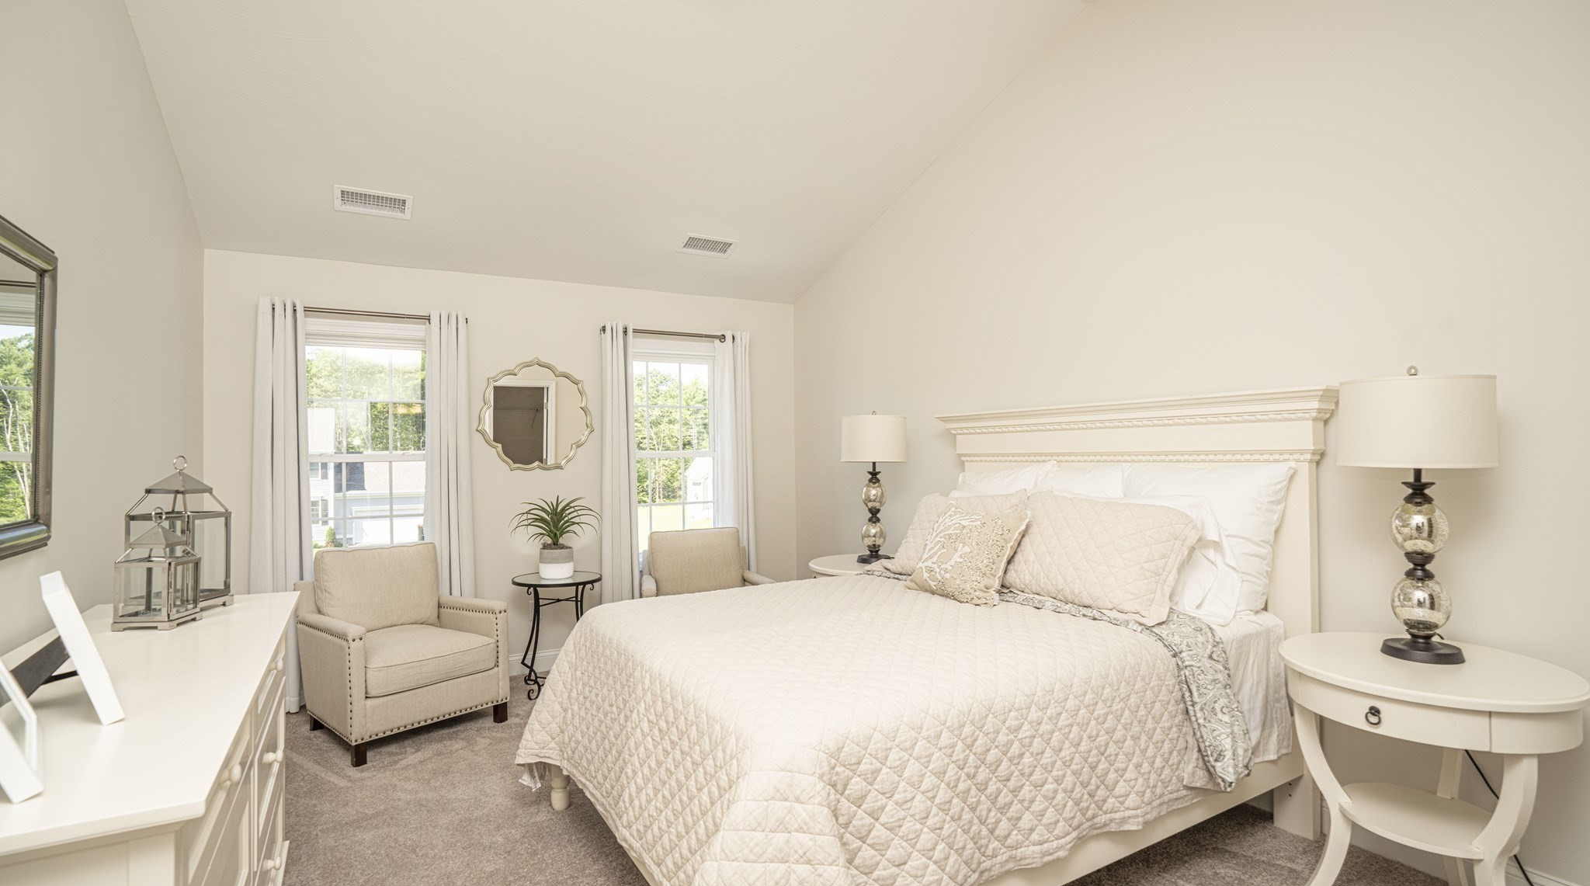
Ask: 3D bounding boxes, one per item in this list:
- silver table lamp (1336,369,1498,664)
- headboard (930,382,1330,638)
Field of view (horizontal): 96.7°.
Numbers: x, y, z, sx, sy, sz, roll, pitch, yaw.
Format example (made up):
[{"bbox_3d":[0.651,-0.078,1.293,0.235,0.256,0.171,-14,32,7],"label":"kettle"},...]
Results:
[{"bbox_3d":[1.745,0.189,1.976,0.340,0.810,0.340,1,-1,-31],"label":"silver table lamp"},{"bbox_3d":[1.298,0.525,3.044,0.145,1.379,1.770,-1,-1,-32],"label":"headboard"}]

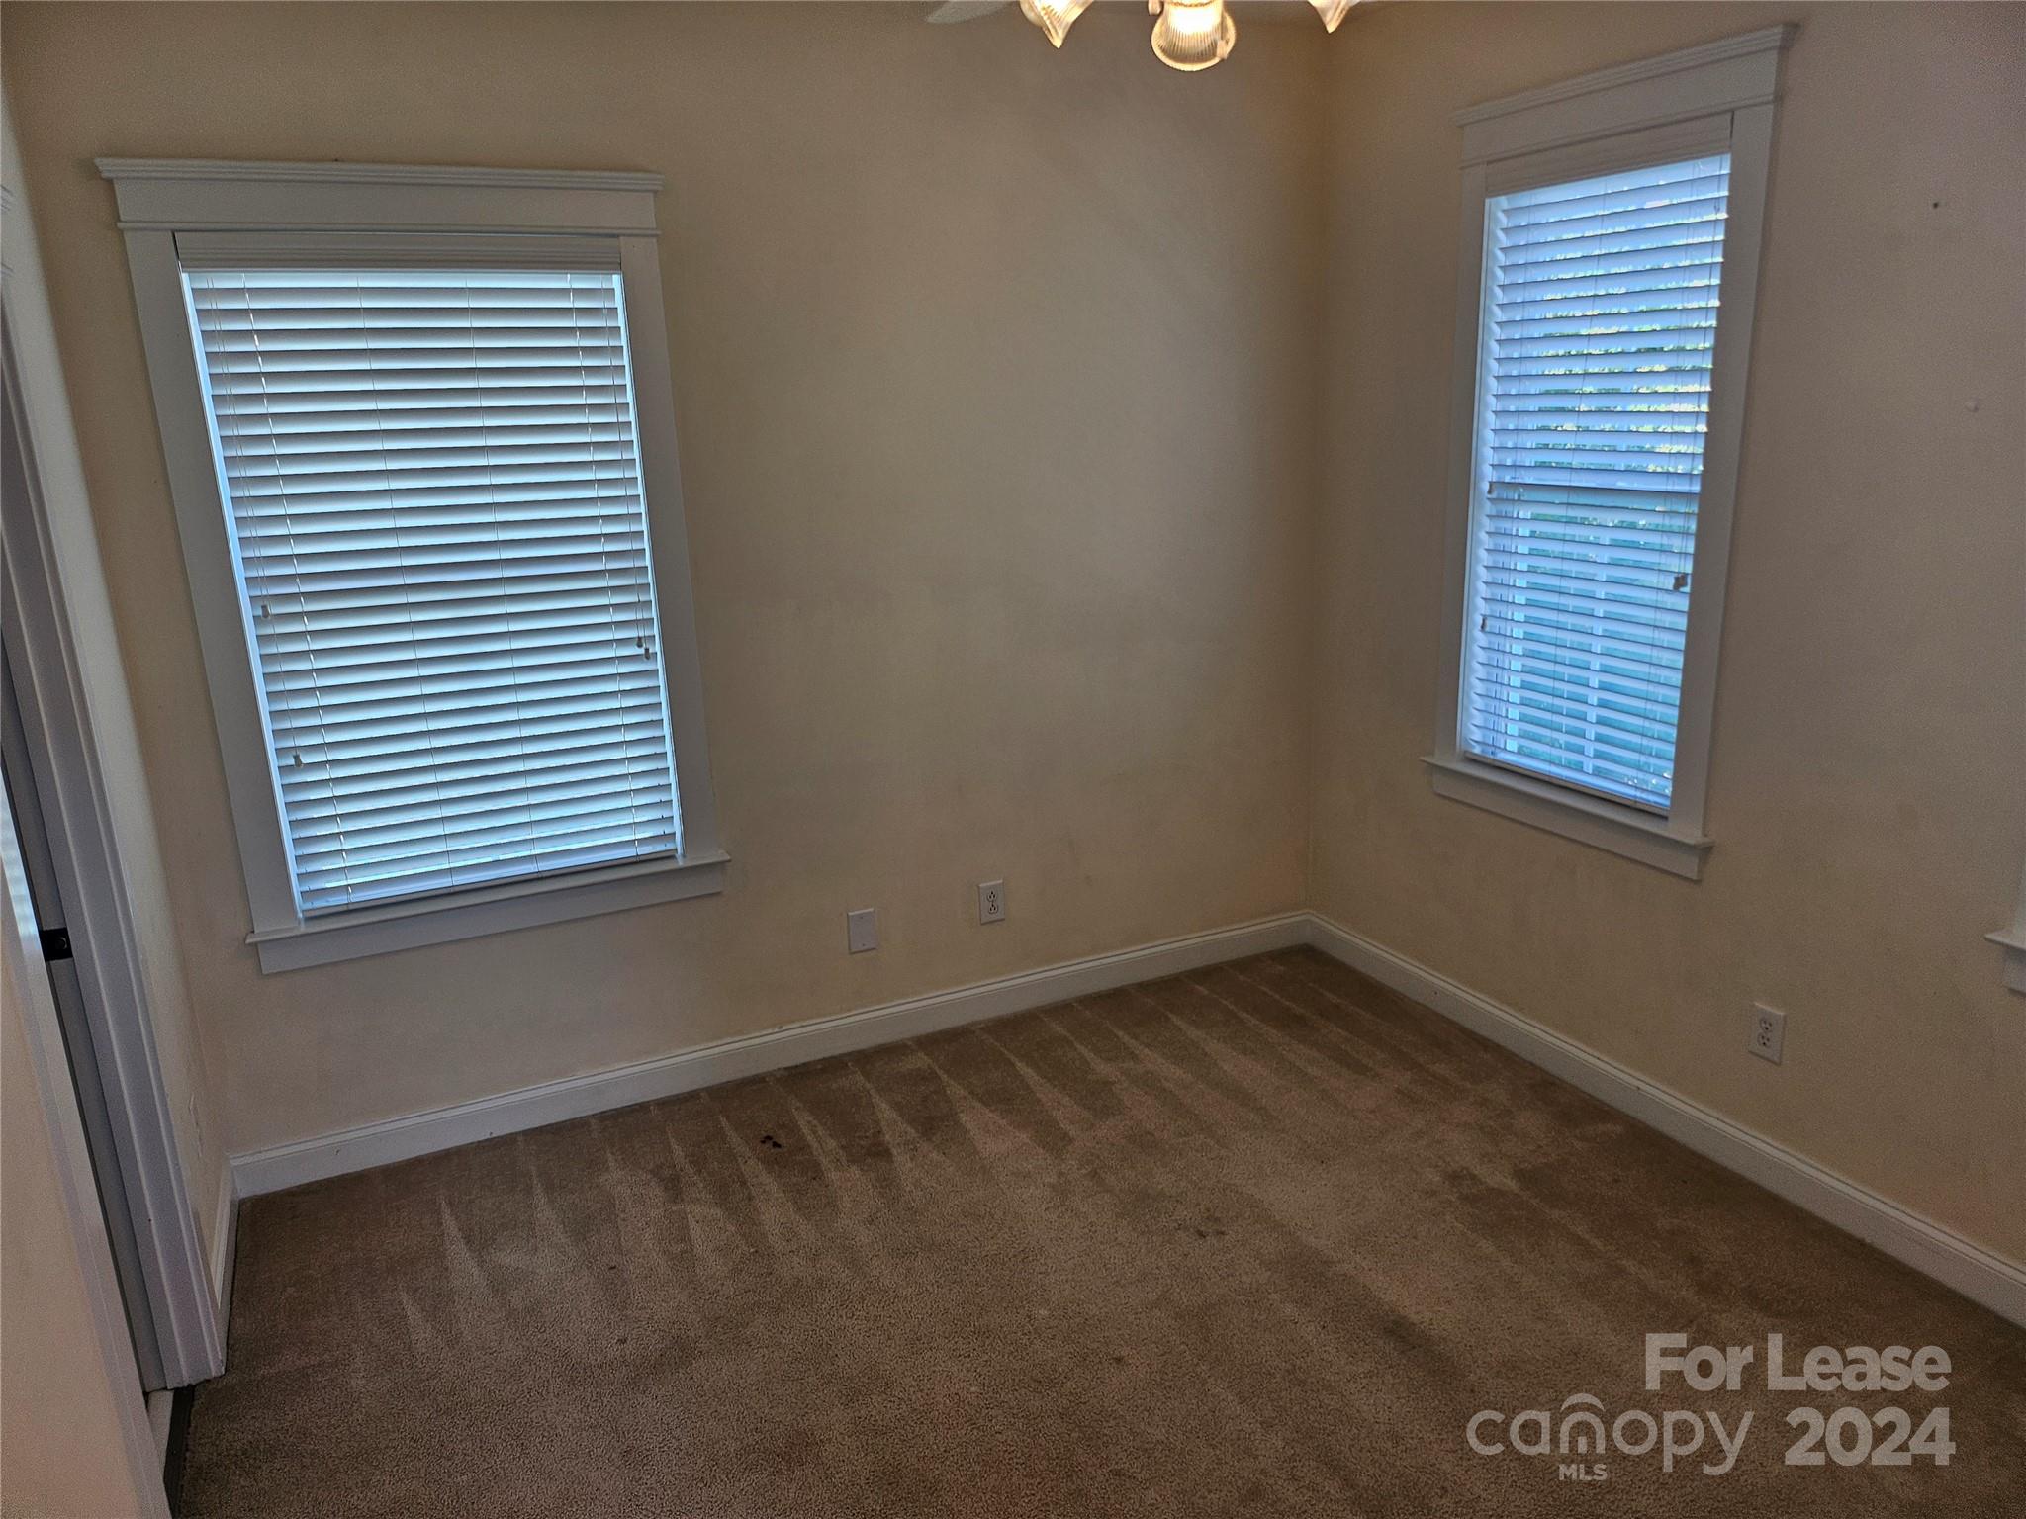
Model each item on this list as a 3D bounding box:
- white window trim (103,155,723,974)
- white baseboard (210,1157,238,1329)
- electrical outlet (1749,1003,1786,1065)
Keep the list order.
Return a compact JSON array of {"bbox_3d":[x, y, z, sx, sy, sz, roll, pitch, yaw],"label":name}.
[{"bbox_3d":[-1.296,-0.428,3.287,1.120,1.765,0.090,-9,16,-24],"label":"white window trim"},{"bbox_3d":[-1.735,1.071,3.096,0.017,0.113,0.610,-9,16,-24],"label":"white baseboard"},{"bbox_3d":[1.680,0.612,3.135,0.010,0.123,0.079,-9,16,-24],"label":"electrical outlet"}]

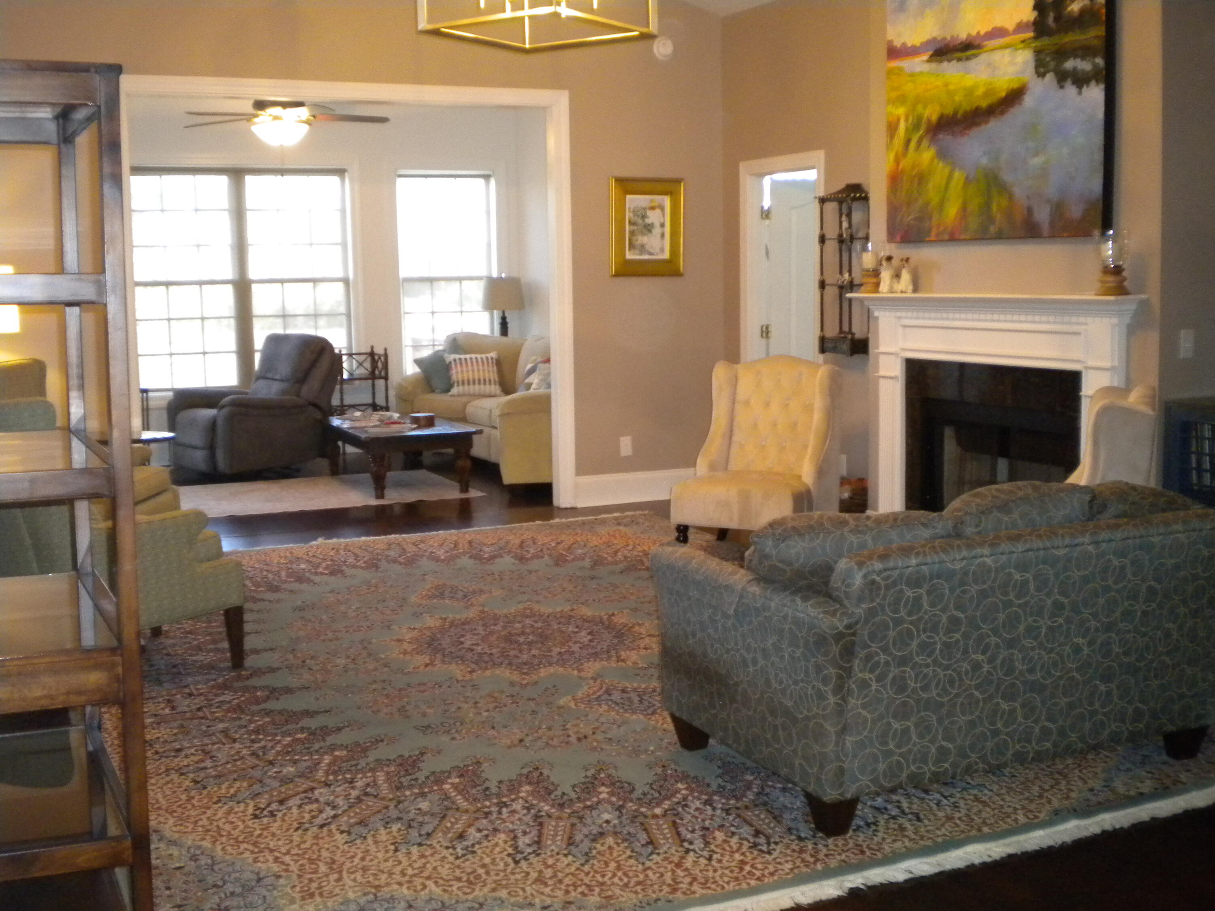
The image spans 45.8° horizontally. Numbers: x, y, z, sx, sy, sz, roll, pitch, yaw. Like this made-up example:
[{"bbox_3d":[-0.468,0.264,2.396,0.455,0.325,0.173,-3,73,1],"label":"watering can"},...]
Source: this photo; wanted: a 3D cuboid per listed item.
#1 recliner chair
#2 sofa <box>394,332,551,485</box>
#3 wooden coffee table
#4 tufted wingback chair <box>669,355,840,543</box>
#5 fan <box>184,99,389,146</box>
[{"bbox_3d":[-2.705,-0.397,11.052,0.980,1.050,0.900,-6,9,-39],"label":"recliner chair"},{"bbox_3d":[-0.755,-0.364,10.786,0.980,0.990,2.200,-4,7,-24],"label":"sofa"},{"bbox_3d":[-1.491,0.002,10.198,0.800,0.420,1.420,-4,7,-23],"label":"wooden coffee table"},{"bbox_3d":[0.773,0.004,7.403,0.660,1.020,0.740,3,8,26],"label":"tufted wingback chair"},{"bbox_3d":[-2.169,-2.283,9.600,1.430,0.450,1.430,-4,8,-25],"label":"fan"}]

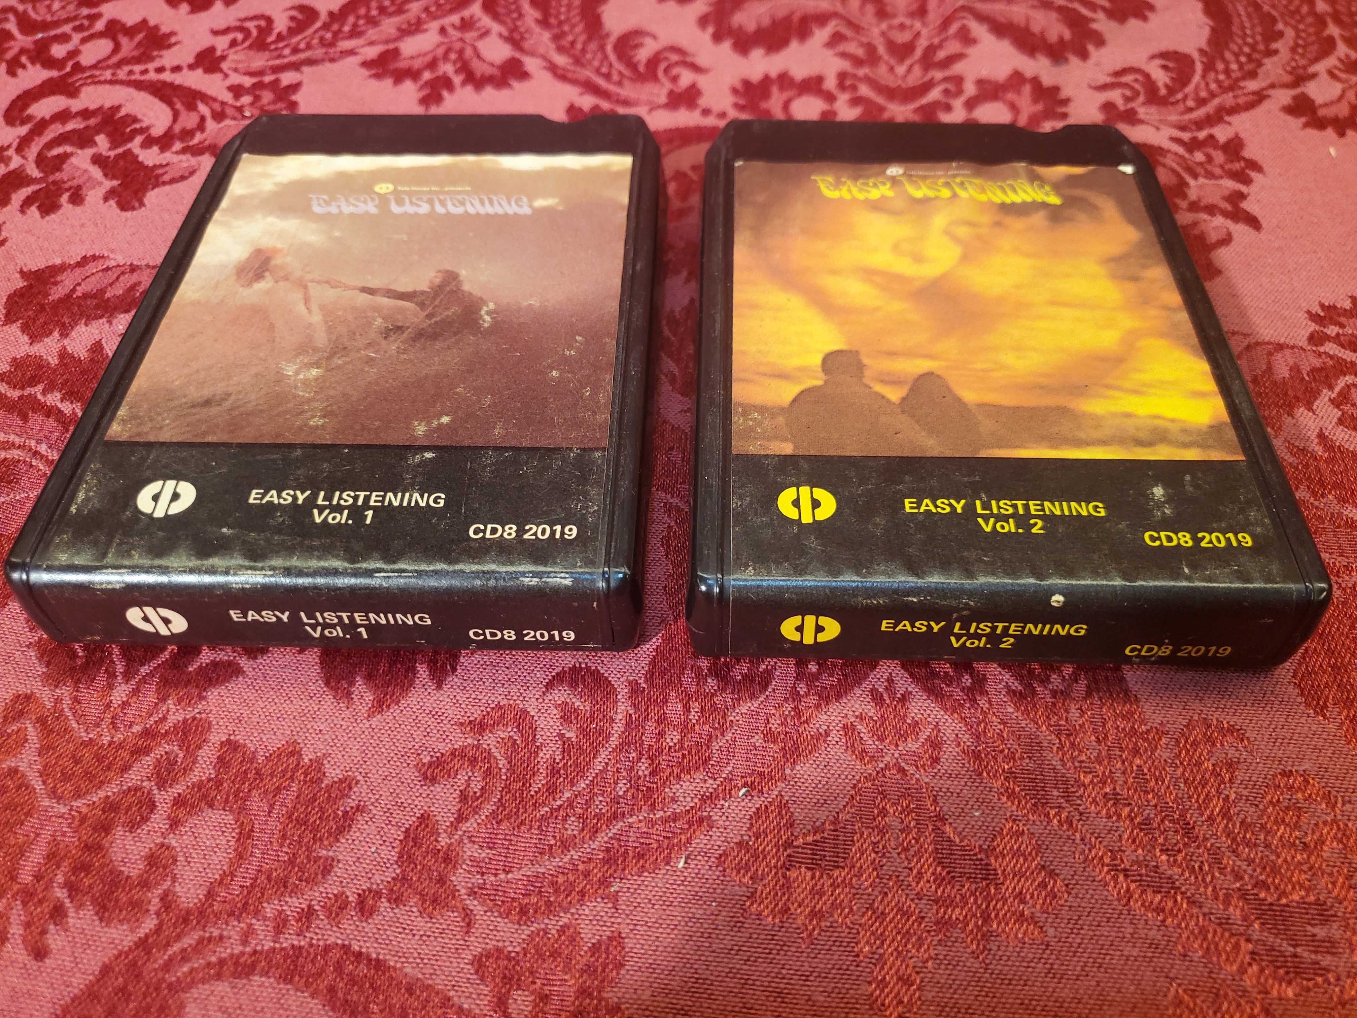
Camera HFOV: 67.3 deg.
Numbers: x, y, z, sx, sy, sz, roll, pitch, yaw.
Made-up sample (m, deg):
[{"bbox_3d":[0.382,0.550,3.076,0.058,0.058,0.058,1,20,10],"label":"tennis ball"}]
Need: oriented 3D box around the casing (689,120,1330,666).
[{"bbox_3d":[0.055,-0.033,0.212,0.102,0.023,0.134,1,52,2],"label":"casing"}]

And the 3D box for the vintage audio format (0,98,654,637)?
[{"bbox_3d":[-0.056,-0.035,0.213,0.102,0.023,0.134,1,52,1],"label":"vintage audio format"}]

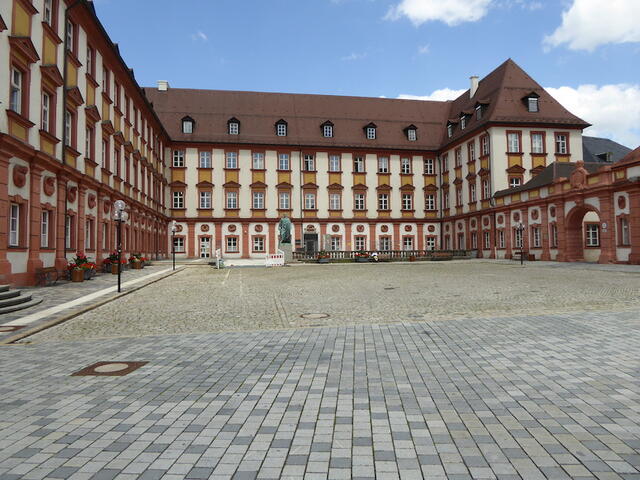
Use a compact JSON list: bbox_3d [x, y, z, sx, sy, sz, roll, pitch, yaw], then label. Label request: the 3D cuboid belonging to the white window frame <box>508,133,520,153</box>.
[{"bbox_3d":[19.416,-9.693,46.302,1.252,1.909,0.150,0,-2,-10],"label":"white window frame"}]

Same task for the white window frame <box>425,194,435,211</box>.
[{"bbox_3d":[14.690,-5.034,61.556,1.340,2.030,0.200,0,-2,-10],"label":"white window frame"}]

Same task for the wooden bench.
[{"bbox_3d":[-11.359,1.560,19.281,0.550,0.790,1.400,0,-2,-10],"label":"wooden bench"}]

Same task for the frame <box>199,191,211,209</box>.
[{"bbox_3d":[-13.276,-4.623,53.948,1.261,1.967,0.150,0,-2,-10],"label":"frame"}]

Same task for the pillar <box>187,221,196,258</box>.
[{"bbox_3d":[-14.754,0.009,53.237,0.981,4.172,0.400,0,-2,-10],"label":"pillar"}]

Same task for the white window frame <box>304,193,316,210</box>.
[{"bbox_3d":[-1.237,-4.886,58.964,1.250,2.060,0.180,0,-2,-10],"label":"white window frame"}]

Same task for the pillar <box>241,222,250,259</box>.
[{"bbox_3d":[-9.199,0.086,57.069,0.920,4.500,0.300,0,-2,-10],"label":"pillar"}]

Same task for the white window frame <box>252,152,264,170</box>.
[{"bbox_3d":[-7.653,-9.840,58.083,1.250,2.100,0.180,0,-2,-10],"label":"white window frame"}]

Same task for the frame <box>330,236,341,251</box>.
[{"bbox_3d":[1.991,0.516,55.440,1.191,1.704,0.150,0,-2,-10],"label":"frame"}]

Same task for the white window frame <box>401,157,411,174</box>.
[{"bbox_3d":[10.672,-9.166,57.291,1.212,1.991,0.150,0,-2,-10],"label":"white window frame"}]

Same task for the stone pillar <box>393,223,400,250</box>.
[{"bbox_3d":[9.609,-0.096,57.489,0.897,4.169,0.400,0,-2,-10],"label":"stone pillar"}]

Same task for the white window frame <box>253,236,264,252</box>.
[{"bbox_3d":[-7.480,0.597,56.932,1.240,1.680,0.170,0,-2,-10],"label":"white window frame"}]

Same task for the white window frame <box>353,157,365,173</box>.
[{"bbox_3d":[4.883,-9.306,57.270,1.303,1.895,0.150,0,-2,-10],"label":"white window frame"}]

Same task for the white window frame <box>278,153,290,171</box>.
[{"bbox_3d":[-4.193,-9.215,54.674,1.261,1.950,0.150,0,-2,-10],"label":"white window frame"}]

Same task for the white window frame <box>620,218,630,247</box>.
[{"bbox_3d":[19.310,-0.472,29.120,0.150,1.594,1.100,0,-2,-3],"label":"white window frame"}]

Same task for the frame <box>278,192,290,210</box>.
[{"bbox_3d":[-4.437,-4.879,58.421,1.250,2.060,0.180,0,-2,-10],"label":"frame"}]

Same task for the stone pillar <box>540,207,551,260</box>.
[{"bbox_3d":[18.013,-0.559,36.920,0.400,4.433,0.950,0,-2,-8],"label":"stone pillar"}]

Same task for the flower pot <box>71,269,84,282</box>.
[{"bbox_3d":[-11.295,1.692,21.600,0.560,0.540,0.560,0,-2,-10],"label":"flower pot"}]

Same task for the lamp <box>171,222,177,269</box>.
[{"bbox_3d":[-9.789,0.371,31.087,0.420,3.340,0.500,0,-2,-17],"label":"lamp"}]

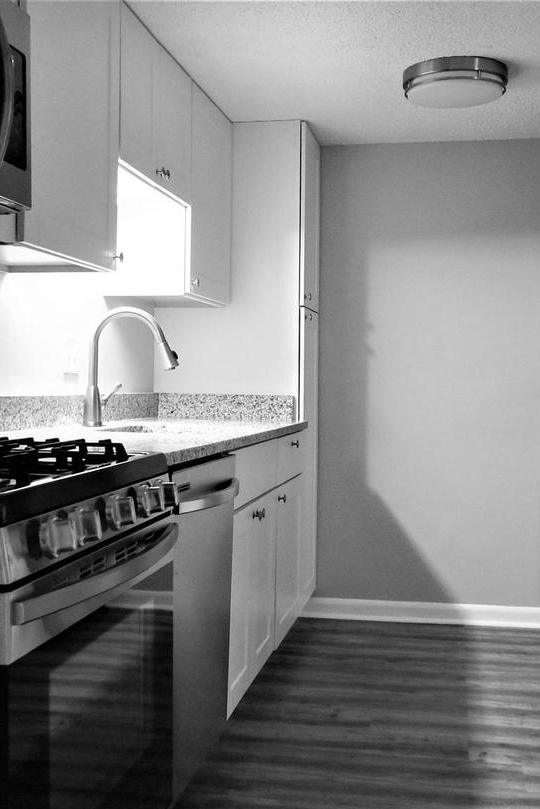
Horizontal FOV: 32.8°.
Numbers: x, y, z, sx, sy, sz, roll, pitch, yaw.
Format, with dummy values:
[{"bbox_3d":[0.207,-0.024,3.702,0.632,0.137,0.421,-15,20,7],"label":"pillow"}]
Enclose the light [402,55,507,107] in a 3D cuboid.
[{"bbox_3d":[0.646,-1.113,3.204,0.357,0.078,0.357,1,1,11],"label":"light"}]

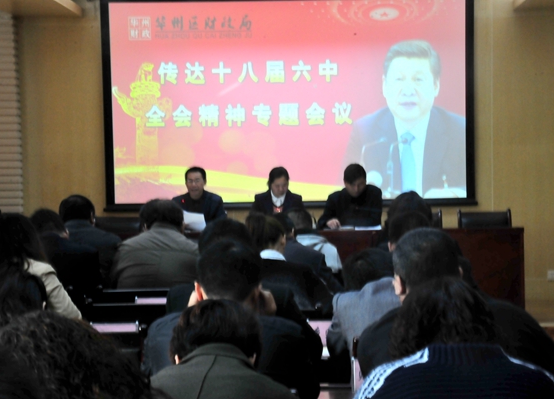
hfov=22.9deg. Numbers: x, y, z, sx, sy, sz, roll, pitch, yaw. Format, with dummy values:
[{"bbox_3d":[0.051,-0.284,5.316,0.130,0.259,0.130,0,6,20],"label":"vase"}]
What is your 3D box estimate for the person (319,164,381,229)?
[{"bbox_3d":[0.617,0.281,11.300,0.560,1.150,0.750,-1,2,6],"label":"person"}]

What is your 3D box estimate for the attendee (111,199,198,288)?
[{"bbox_3d":[-0.513,0.553,6.400,0.540,1.120,0.750,-1,2,0],"label":"attendee"}]

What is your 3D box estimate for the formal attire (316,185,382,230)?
[{"bbox_3d":[0.617,0.174,11.300,0.550,0.600,0.450,-1,2,6],"label":"formal attire"}]

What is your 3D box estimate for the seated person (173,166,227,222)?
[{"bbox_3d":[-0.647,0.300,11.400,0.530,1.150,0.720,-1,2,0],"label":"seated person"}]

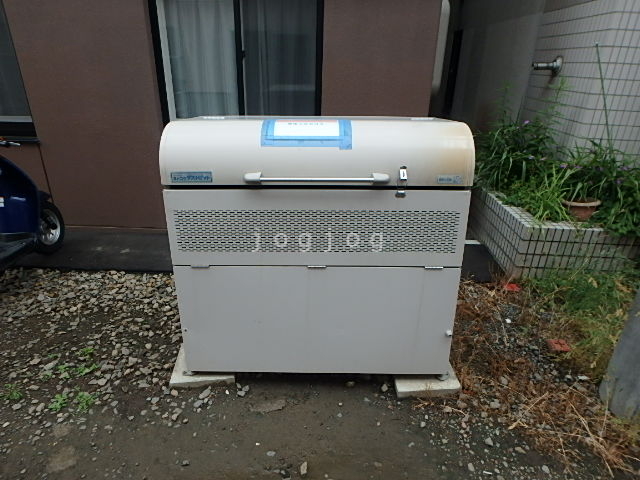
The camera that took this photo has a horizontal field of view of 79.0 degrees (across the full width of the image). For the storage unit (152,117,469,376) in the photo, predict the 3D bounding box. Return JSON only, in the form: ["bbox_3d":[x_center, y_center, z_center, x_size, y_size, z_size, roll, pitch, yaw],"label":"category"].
[{"bbox_3d":[0.004,-0.001,1.905,1.235,1.150,0.630,1,19,1],"label":"storage unit"}]

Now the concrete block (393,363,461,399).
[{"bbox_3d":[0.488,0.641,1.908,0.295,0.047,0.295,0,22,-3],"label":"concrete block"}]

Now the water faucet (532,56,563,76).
[{"bbox_3d":[1.821,-1.412,3.145,0.200,0.135,0.135,3,22,3],"label":"water faucet"}]

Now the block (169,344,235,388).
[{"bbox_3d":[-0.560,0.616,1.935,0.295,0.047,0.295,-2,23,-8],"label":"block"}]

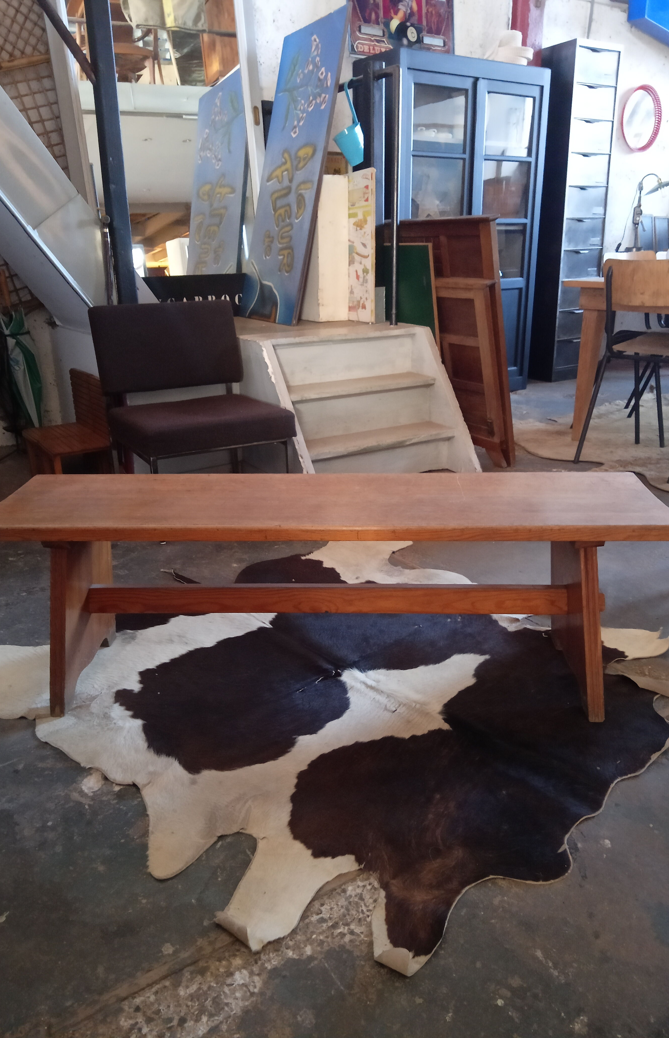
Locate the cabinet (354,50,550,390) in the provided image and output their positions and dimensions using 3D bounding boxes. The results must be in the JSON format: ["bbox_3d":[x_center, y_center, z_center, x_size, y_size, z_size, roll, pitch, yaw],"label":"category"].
[{"bbox_3d":[0.680,-1.644,4.612,1.100,1.823,0.394,-14,24,-32],"label":"cabinet"}]

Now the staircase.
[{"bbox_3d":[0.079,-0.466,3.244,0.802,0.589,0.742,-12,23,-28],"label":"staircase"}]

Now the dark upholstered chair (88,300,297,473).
[{"bbox_3d":[-0.518,-0.396,2.875,0.545,0.734,0.650,-11,23,-26],"label":"dark upholstered chair"}]

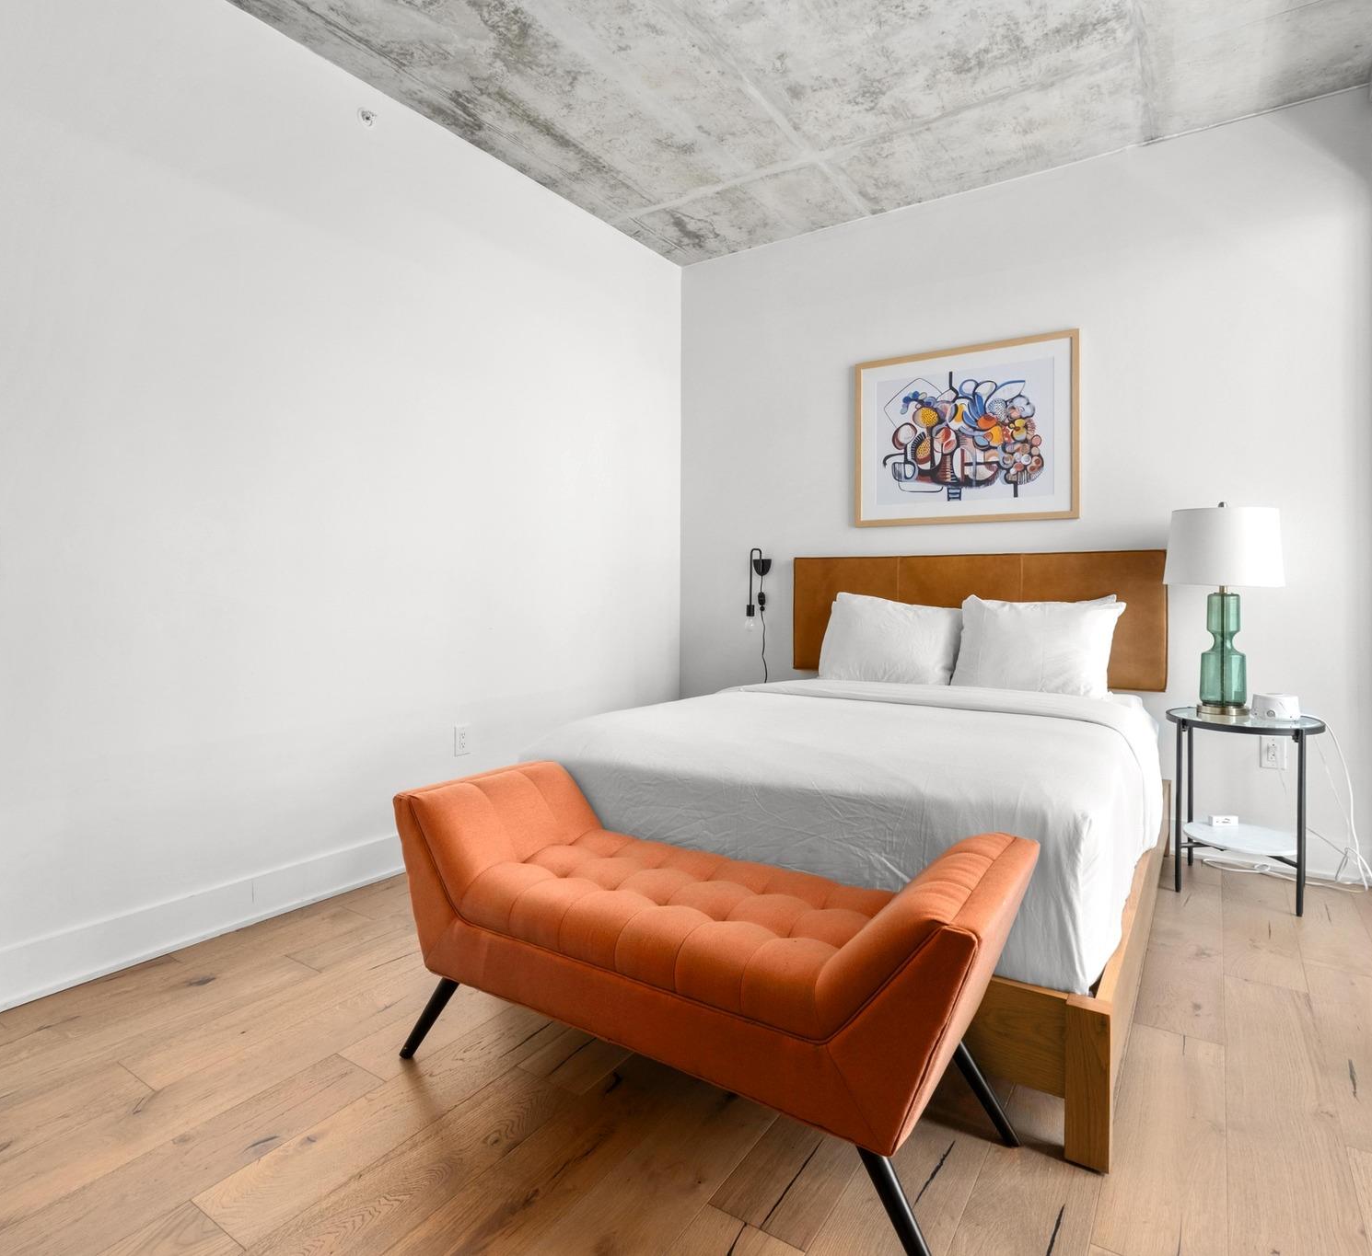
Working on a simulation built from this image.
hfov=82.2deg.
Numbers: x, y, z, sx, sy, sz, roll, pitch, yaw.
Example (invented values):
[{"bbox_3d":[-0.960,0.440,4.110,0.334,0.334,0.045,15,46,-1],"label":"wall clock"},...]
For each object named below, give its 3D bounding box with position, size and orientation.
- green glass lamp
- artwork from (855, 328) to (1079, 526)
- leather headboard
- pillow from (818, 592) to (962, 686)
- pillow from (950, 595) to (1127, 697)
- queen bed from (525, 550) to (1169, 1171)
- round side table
[{"bbox_3d":[2.010,-0.076,2.940,0.370,0.780,0.370,1,2,34],"label":"green glass lamp"},{"bbox_3d":[1.257,-0.885,3.619,1.000,0.810,0.035,1,2,34],"label":"artwork"},{"bbox_3d":[1.238,-0.055,3.609,1.660,0.575,0.060,1,2,34],"label":"leather headboard"},{"bbox_3d":[0.919,0.056,3.583,0.640,0.430,0.190,1,-9,34],"label":"pillow"},{"bbox_3d":[1.427,0.080,3.226,0.640,0.430,0.190,1,-9,34],"label":"pillow"},{"bbox_3d":[0.680,0.320,2.784,1.660,1.237,2.090,1,2,34],"label":"queen bed"},{"bbox_3d":[1.987,0.629,2.810,0.466,0.616,0.466,1,2,34],"label":"round side table"}]

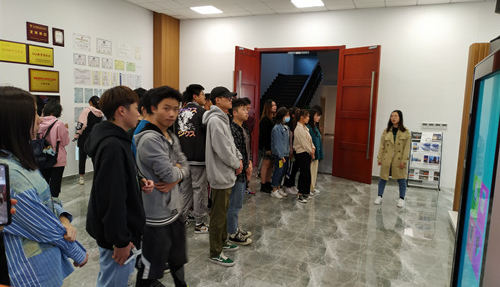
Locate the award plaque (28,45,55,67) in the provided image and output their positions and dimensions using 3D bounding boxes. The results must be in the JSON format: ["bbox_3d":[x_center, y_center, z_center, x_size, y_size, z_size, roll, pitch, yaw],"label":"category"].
[{"bbox_3d":[-3.556,-1.477,5.928,0.030,0.335,0.465,5,7,23],"label":"award plaque"}]

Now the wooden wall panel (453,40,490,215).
[{"bbox_3d":[3.290,-0.201,5.173,0.240,2.470,0.260,5,7,23],"label":"wooden wall panel"}]

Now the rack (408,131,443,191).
[{"bbox_3d":[3.628,0.352,7.139,0.610,1.170,0.340,5,7,23],"label":"rack"}]

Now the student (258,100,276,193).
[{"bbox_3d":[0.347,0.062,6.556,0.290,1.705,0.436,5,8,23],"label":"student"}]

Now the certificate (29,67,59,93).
[{"bbox_3d":[-3.634,-1.098,6.149,0.025,0.393,0.566,5,8,23],"label":"certificate"}]

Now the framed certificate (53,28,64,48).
[{"bbox_3d":[-3.485,-1.927,6.324,0.025,0.303,0.231,5,8,23],"label":"framed certificate"}]

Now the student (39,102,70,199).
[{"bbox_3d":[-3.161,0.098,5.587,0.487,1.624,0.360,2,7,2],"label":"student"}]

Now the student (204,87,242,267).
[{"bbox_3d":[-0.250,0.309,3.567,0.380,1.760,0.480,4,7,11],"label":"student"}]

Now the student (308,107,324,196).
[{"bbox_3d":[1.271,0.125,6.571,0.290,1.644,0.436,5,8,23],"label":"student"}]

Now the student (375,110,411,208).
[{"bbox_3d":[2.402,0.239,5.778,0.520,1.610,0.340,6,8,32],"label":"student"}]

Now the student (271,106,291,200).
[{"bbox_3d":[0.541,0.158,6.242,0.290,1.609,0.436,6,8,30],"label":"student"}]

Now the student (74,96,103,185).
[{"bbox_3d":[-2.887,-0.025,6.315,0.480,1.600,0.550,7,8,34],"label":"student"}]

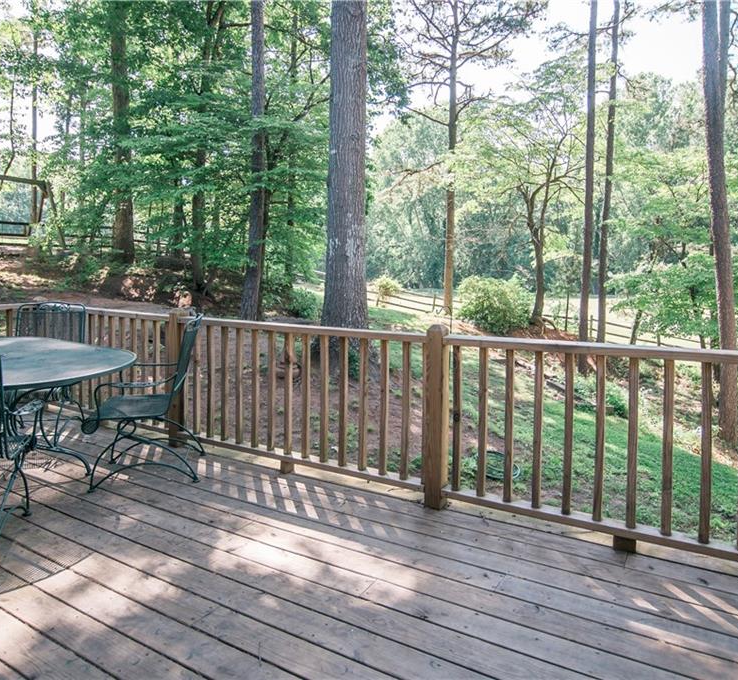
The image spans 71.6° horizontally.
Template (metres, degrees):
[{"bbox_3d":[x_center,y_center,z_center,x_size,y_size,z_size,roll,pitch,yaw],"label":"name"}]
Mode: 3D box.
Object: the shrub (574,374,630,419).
[{"bbox_3d":[3.900,0.950,8.600,0.860,0.680,0.800,2,5,24],"label":"shrub"}]

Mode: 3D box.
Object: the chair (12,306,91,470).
[{"bbox_3d":[-2.570,0.235,4.020,0.600,0.990,0.660,-1,5,-16],"label":"chair"}]

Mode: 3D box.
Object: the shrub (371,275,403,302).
[{"bbox_3d":[0.860,-2.500,25.000,1.500,1.400,1.400,0,5,0],"label":"shrub"}]

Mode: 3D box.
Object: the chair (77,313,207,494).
[{"bbox_3d":[-1.420,0.345,3.270,0.670,0.980,0.600,-1,5,-15],"label":"chair"}]

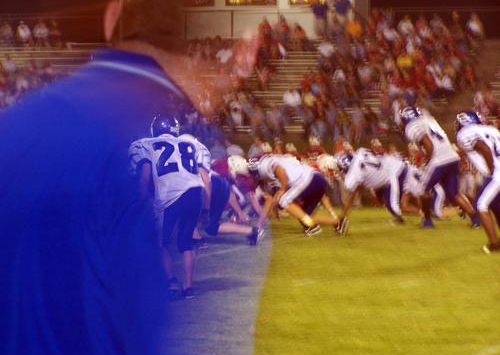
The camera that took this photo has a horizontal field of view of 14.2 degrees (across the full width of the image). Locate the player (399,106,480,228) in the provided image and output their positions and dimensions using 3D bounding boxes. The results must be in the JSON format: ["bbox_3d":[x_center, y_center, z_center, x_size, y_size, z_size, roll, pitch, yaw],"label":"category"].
[{"bbox_3d":[2.666,-0.133,28.100,1.020,1.700,0.750,1,2,24],"label":"player"}]

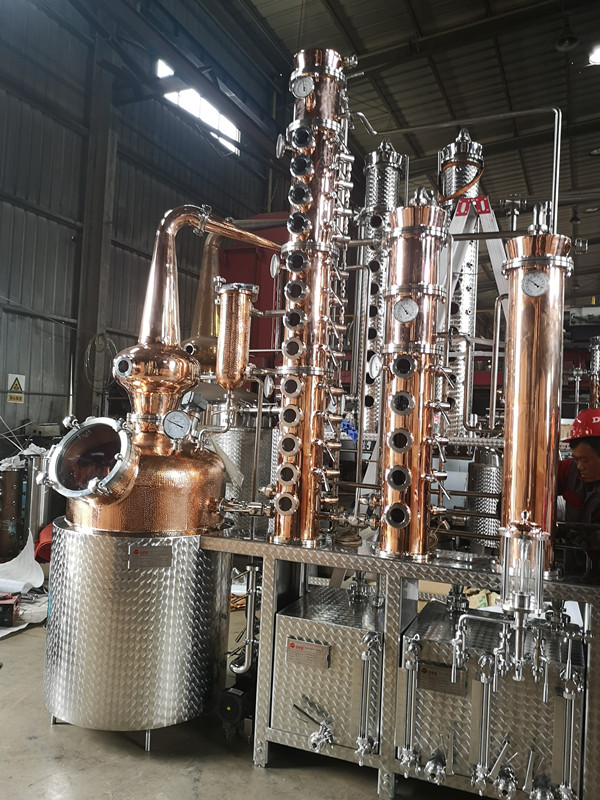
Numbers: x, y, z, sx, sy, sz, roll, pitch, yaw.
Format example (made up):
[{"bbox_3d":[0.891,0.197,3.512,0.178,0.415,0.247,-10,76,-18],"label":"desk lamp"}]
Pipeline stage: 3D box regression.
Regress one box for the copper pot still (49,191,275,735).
[{"bbox_3d":[-0.680,0.243,3.155,1.145,2.486,0.995,2,-1,21],"label":"copper pot still"}]

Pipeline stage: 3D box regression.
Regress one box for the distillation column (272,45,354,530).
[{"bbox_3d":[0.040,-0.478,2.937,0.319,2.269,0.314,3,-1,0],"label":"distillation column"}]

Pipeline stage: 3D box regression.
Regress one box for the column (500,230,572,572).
[{"bbox_3d":[0.957,0.019,2.570,0.279,1.346,0.279,2,-1,21],"label":"column"}]

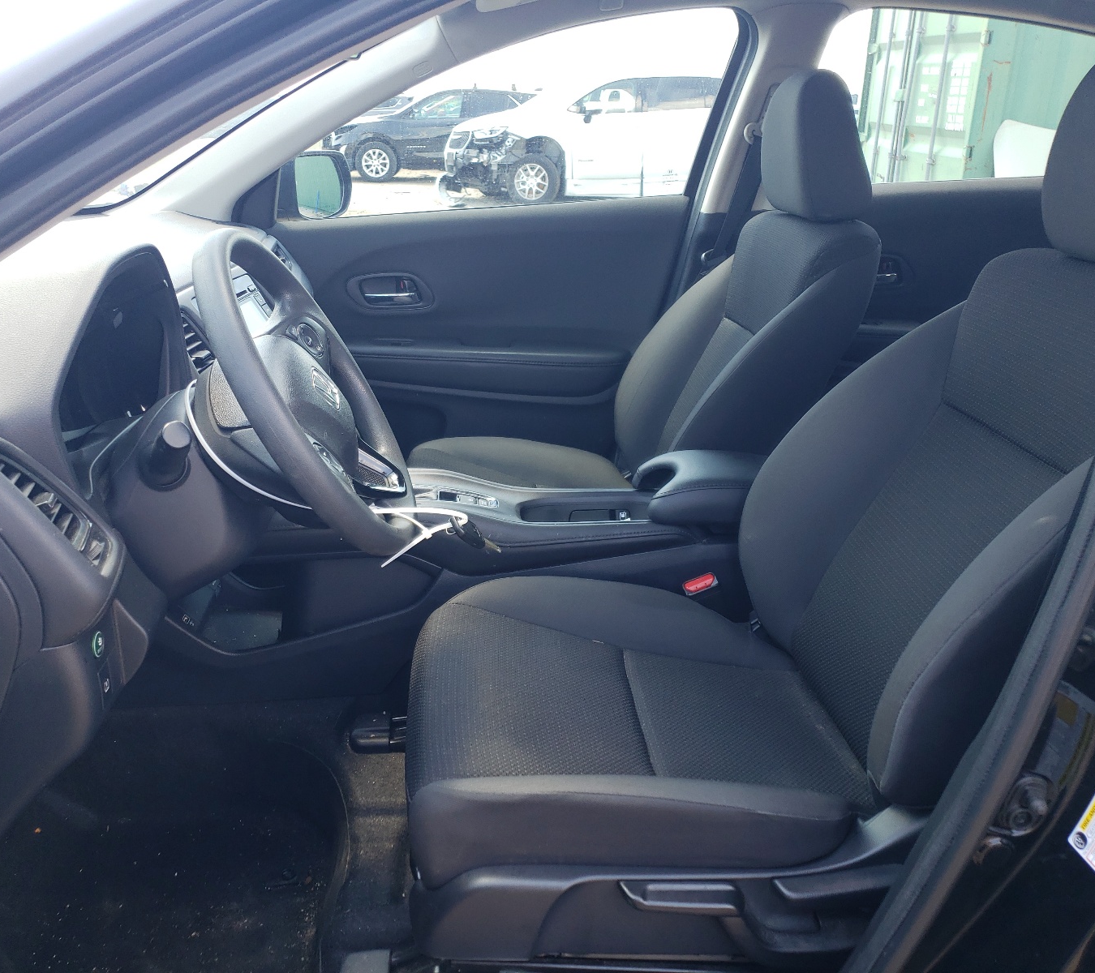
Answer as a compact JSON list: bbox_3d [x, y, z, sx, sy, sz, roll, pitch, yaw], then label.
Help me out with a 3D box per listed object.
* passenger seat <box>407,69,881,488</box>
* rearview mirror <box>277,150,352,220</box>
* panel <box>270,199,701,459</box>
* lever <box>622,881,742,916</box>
[{"bbox_3d":[0.119,-0.255,1.766,0.840,0.930,0.530,-2,22,-5],"label":"passenger seat"},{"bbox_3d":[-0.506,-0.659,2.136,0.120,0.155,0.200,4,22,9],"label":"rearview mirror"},{"bbox_3d":[-0.149,-0.300,2.085,0.900,0.600,0.140,-2,22,-5],"label":"panel"},{"bbox_3d":[0.126,0.387,0.922,0.120,0.032,0.025,4,21,-7],"label":"lever"}]

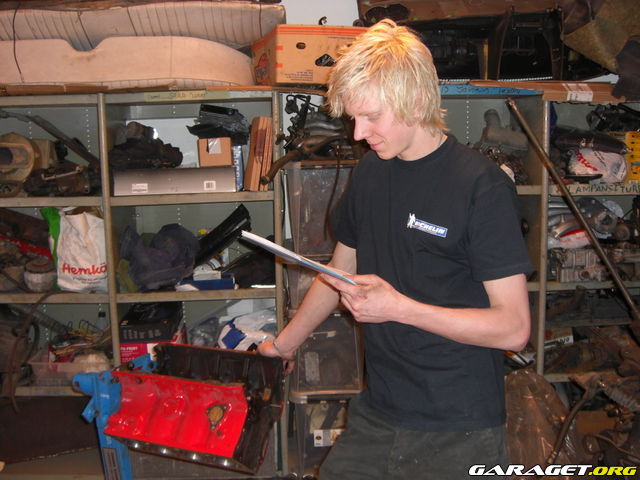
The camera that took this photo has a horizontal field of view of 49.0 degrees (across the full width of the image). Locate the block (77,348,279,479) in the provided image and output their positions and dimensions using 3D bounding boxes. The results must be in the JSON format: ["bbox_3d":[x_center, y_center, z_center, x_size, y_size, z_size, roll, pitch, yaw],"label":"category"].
[{"bbox_3d":[-0.409,0.545,2.284,0.489,0.296,0.385,3,8,19],"label":"block"}]

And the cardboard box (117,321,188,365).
[{"bbox_3d":[-0.791,0.501,3.301,0.260,0.270,0.300,-1,7,0],"label":"cardboard box"}]

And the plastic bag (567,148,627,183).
[{"bbox_3d":[1.245,-0.333,3.146,0.250,0.150,0.180,-1,7,0],"label":"plastic bag"}]

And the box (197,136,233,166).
[{"bbox_3d":[-0.450,-0.388,3.112,0.140,0.118,0.140,-1,7,2],"label":"box"}]

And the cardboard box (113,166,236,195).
[{"bbox_3d":[-0.624,-0.269,3.160,0.530,0.115,0.270,-1,7,0],"label":"cardboard box"}]

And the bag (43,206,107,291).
[{"bbox_3d":[-1.099,0.052,3.191,0.280,0.370,0.170,1,8,12],"label":"bag"}]

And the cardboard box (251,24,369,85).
[{"bbox_3d":[-0.050,-0.756,2.992,0.400,0.222,0.520,-3,8,-16],"label":"cardboard box"}]

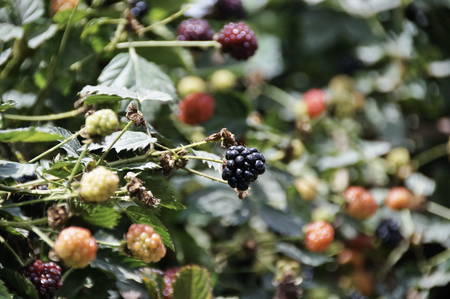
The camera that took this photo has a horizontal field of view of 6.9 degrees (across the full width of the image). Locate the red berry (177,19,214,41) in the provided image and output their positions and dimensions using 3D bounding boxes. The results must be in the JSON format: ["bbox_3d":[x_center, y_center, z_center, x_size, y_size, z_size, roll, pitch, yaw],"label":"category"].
[{"bbox_3d":[-0.015,-0.058,1.850,0.019,0.016,0.018,0,6,0],"label":"red berry"}]

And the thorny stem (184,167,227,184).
[{"bbox_3d":[-0.009,0.012,1.750,0.021,0.002,0.002,22,0,0],"label":"thorny stem"}]

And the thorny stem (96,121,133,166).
[{"bbox_3d":[-0.052,-0.003,1.770,0.003,0.028,0.003,38,0,0],"label":"thorny stem"}]

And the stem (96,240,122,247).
[{"bbox_3d":[-0.054,0.044,1.760,0.013,0.002,0.002,7,0,0],"label":"stem"}]

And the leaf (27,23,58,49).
[{"bbox_3d":[-0.093,-0.058,1.920,0.020,0.004,0.016,-37,25,0],"label":"leaf"}]

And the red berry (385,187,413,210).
[{"bbox_3d":[0.085,0.024,1.820,0.013,0.012,0.013,0,6,0],"label":"red berry"}]

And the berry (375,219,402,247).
[{"bbox_3d":[0.098,0.050,2.250,0.017,0.018,0.017,0,6,0],"label":"berry"}]

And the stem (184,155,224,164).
[{"bbox_3d":[-0.009,0.005,1.650,0.018,0.001,0.001,7,0,0],"label":"stem"}]

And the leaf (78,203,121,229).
[{"bbox_3d":[-0.061,0.031,1.810,0.021,0.005,0.017,22,43,11],"label":"leaf"}]

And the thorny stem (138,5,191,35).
[{"bbox_3d":[-0.027,-0.058,1.670,0.026,0.002,0.002,-29,0,0],"label":"thorny stem"}]

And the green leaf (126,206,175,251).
[{"bbox_3d":[-0.037,0.038,1.820,0.032,0.005,0.018,38,33,16],"label":"green leaf"}]

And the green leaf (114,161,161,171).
[{"bbox_3d":[-0.041,0.008,1.760,0.022,0.006,0.017,0,6,0],"label":"green leaf"}]

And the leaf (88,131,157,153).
[{"bbox_3d":[-0.049,-0.004,1.800,0.033,0.005,0.019,-4,29,2],"label":"leaf"}]

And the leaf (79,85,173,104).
[{"bbox_3d":[-0.044,-0.024,1.640,0.041,0.005,0.028,0,10,0],"label":"leaf"}]

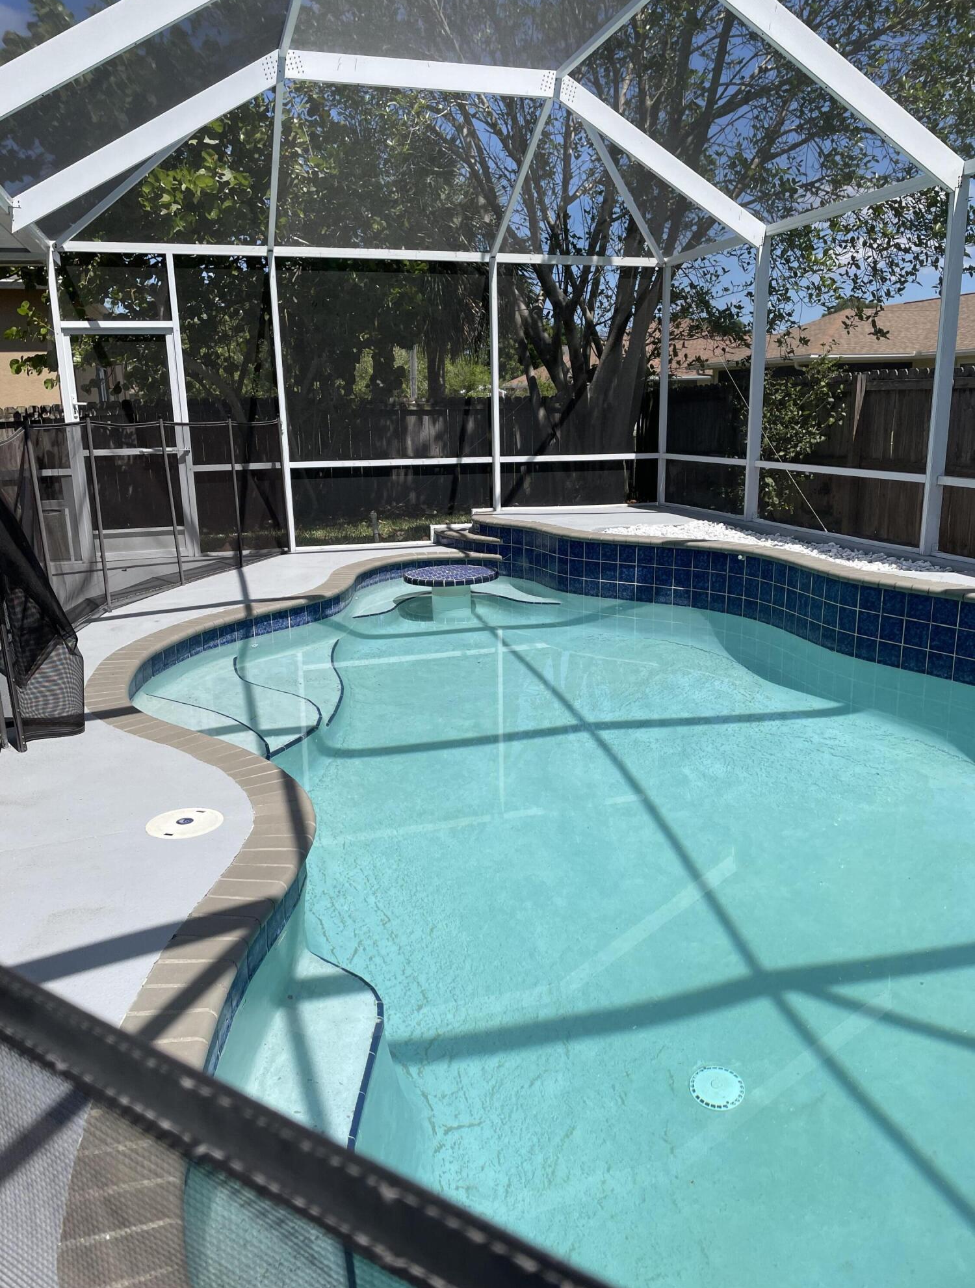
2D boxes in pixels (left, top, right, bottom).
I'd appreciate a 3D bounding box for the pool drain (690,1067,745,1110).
[{"bbox_3d":[0.845,1.630,3.586,0.202,0.025,0.206,2,14,14],"label":"pool drain"}]

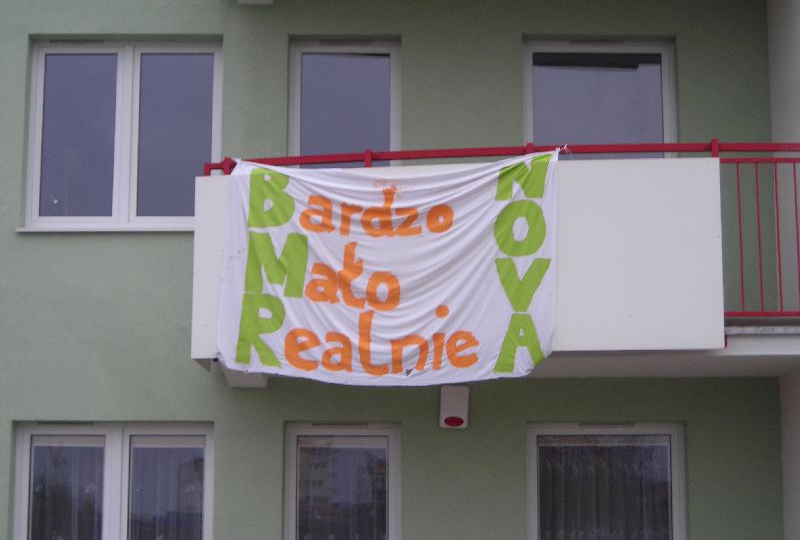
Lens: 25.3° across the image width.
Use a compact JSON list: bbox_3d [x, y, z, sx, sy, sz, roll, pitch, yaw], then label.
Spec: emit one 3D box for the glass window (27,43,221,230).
[{"bbox_3d":[-2.021,-1.000,13.171,1.421,1.427,0.100,0,-10,0],"label":"glass window"}]

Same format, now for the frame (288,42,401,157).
[{"bbox_3d":[-0.407,-0.641,13.106,0.836,2.150,0.100,0,-10,0],"label":"frame"}]

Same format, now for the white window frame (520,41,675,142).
[{"bbox_3d":[1.486,-1.002,13.171,1.146,1.416,0.100,0,-10,0],"label":"white window frame"}]

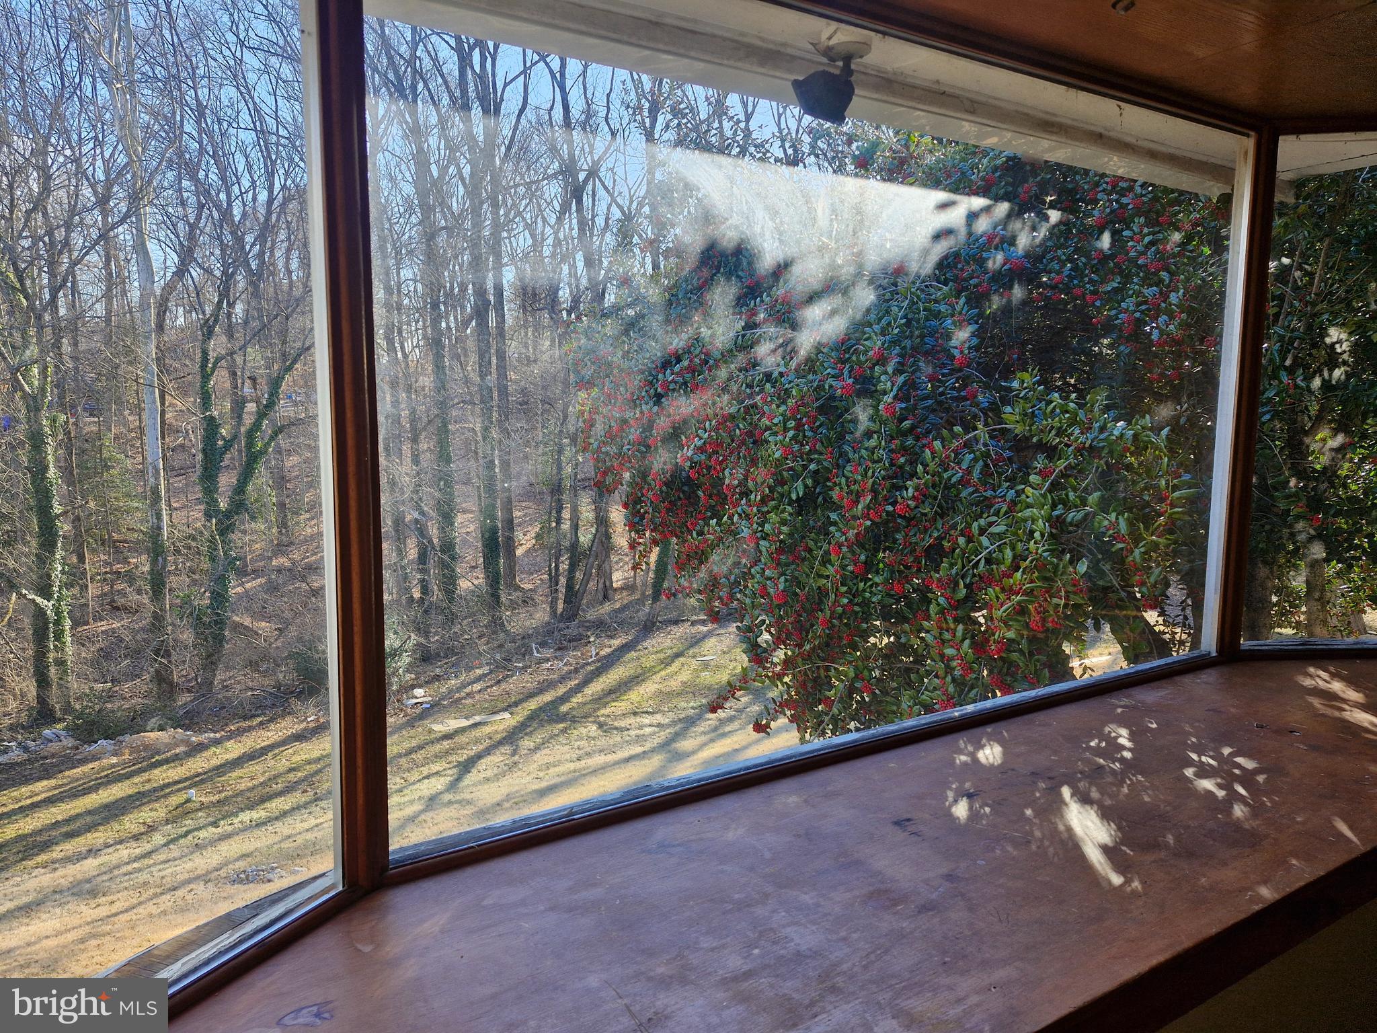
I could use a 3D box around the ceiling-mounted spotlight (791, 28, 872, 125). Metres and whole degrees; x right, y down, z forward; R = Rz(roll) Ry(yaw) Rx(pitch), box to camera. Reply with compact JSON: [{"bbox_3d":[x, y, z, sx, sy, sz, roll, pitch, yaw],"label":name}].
[{"bbox_3d":[0.324,-0.948,1.974,0.137,0.162,0.157,-5,9,-39],"label":"ceiling-mounted spotlight"}]

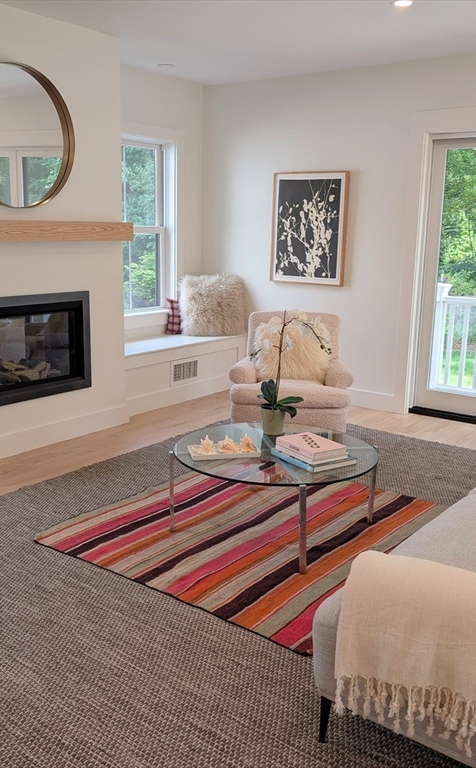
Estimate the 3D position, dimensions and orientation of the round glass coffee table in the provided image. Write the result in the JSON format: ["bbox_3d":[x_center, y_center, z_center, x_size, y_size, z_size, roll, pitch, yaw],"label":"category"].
[{"bbox_3d":[0.169,0.481,3.268,0.935,0.385,0.935,1,12,0],"label":"round glass coffee table"}]

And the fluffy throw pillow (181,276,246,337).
[{"bbox_3d":[-0.217,-0.659,6.024,0.530,0.520,0.220,2,0,6],"label":"fluffy throw pillow"}]

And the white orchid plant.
[{"bbox_3d":[0.263,-0.101,3.485,0.400,0.520,0.270,1,12,0],"label":"white orchid plant"}]

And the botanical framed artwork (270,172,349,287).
[{"bbox_3d":[0.571,-1.225,5.612,0.683,0.863,0.040,10,15,35],"label":"botanical framed artwork"}]

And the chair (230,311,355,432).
[{"bbox_3d":[0.382,-0.088,4.935,0.810,0.800,0.820,2,12,6],"label":"chair"}]

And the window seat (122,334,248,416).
[{"bbox_3d":[-0.590,-0.119,5.791,0.520,0.459,1.512,10,15,35],"label":"window seat"}]

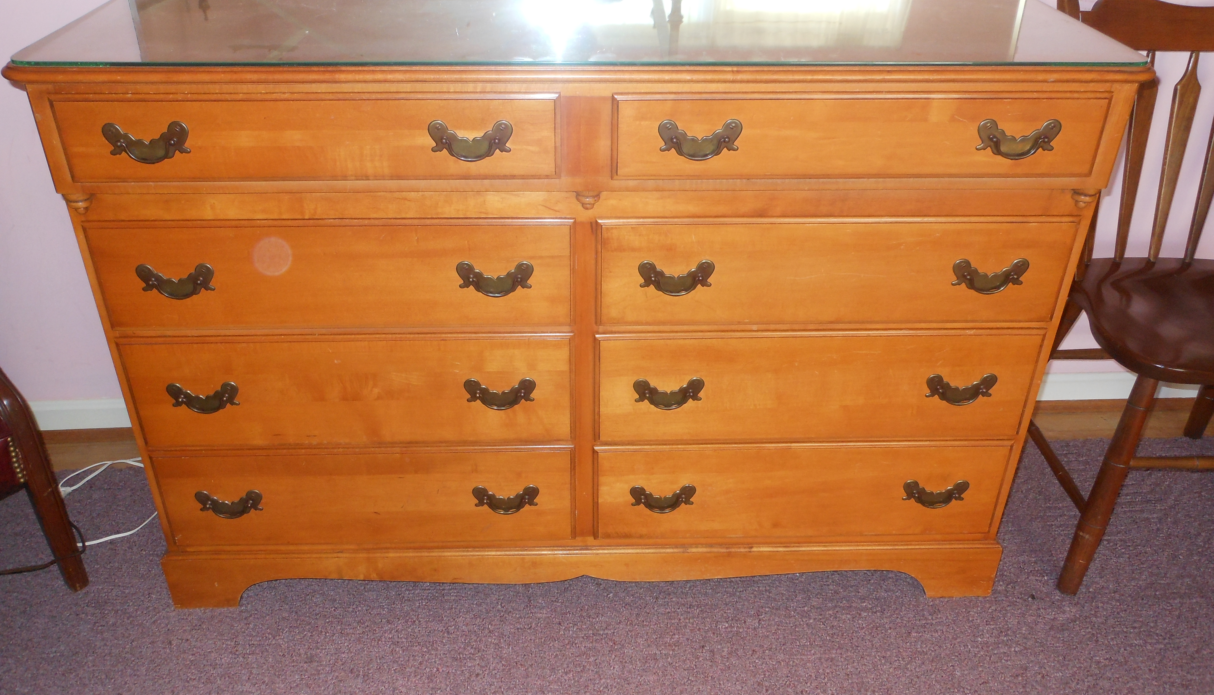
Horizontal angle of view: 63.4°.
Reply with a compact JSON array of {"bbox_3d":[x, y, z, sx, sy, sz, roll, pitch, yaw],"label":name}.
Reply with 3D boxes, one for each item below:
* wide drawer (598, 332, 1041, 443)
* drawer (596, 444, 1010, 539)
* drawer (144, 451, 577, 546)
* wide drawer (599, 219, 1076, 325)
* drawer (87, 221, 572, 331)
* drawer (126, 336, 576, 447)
[{"bbox_3d":[0.288,-0.037,1.530,0.616,0.186,0.400,0,33,-1],"label":"wide drawer"},{"bbox_3d":[0.287,0.125,1.634,0.616,0.184,0.400,0,33,-1],"label":"drawer"},{"bbox_3d":[-0.357,0.131,1.620,0.616,0.184,0.400,0,33,-1],"label":"drawer"},{"bbox_3d":[0.289,-0.191,1.431,0.616,0.159,0.400,0,33,-1],"label":"wide drawer"},{"bbox_3d":[-0.355,-0.186,1.417,0.616,0.159,0.400,0,33,-1],"label":"drawer"},{"bbox_3d":[-0.355,-0.032,1.515,0.616,0.186,0.400,0,33,-1],"label":"drawer"}]

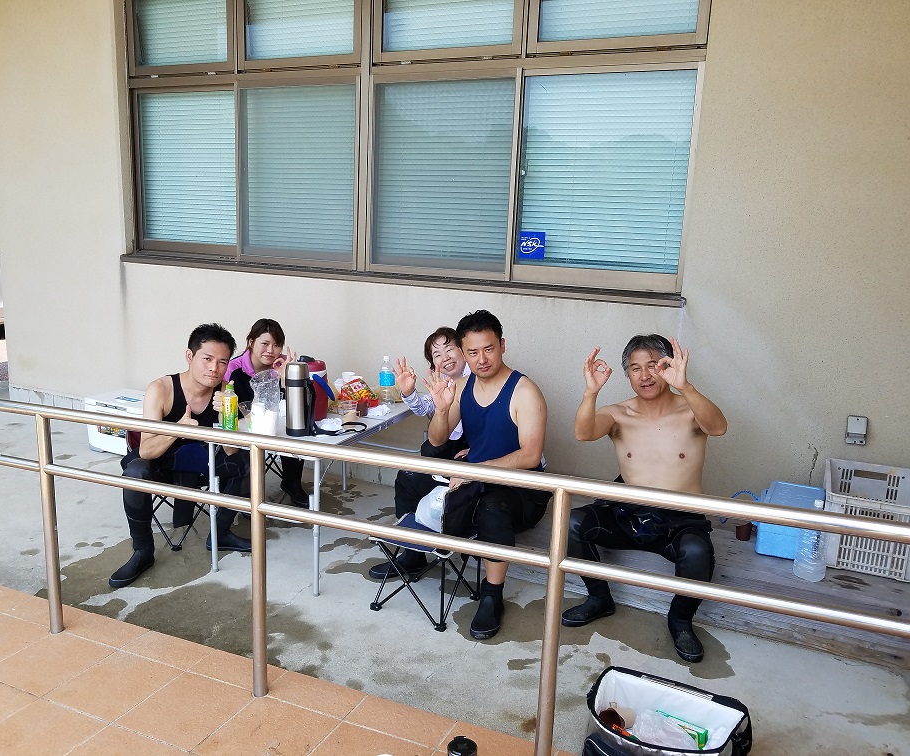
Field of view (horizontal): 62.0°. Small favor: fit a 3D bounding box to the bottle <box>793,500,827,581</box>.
[{"bbox_3d":[1.392,0.624,2.920,0.115,0.310,0.110,8,13,27],"label":"bottle"}]

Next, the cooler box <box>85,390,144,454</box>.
[{"bbox_3d":[-2.066,0.313,4.931,0.550,0.345,0.340,7,13,22],"label":"cooler box"}]

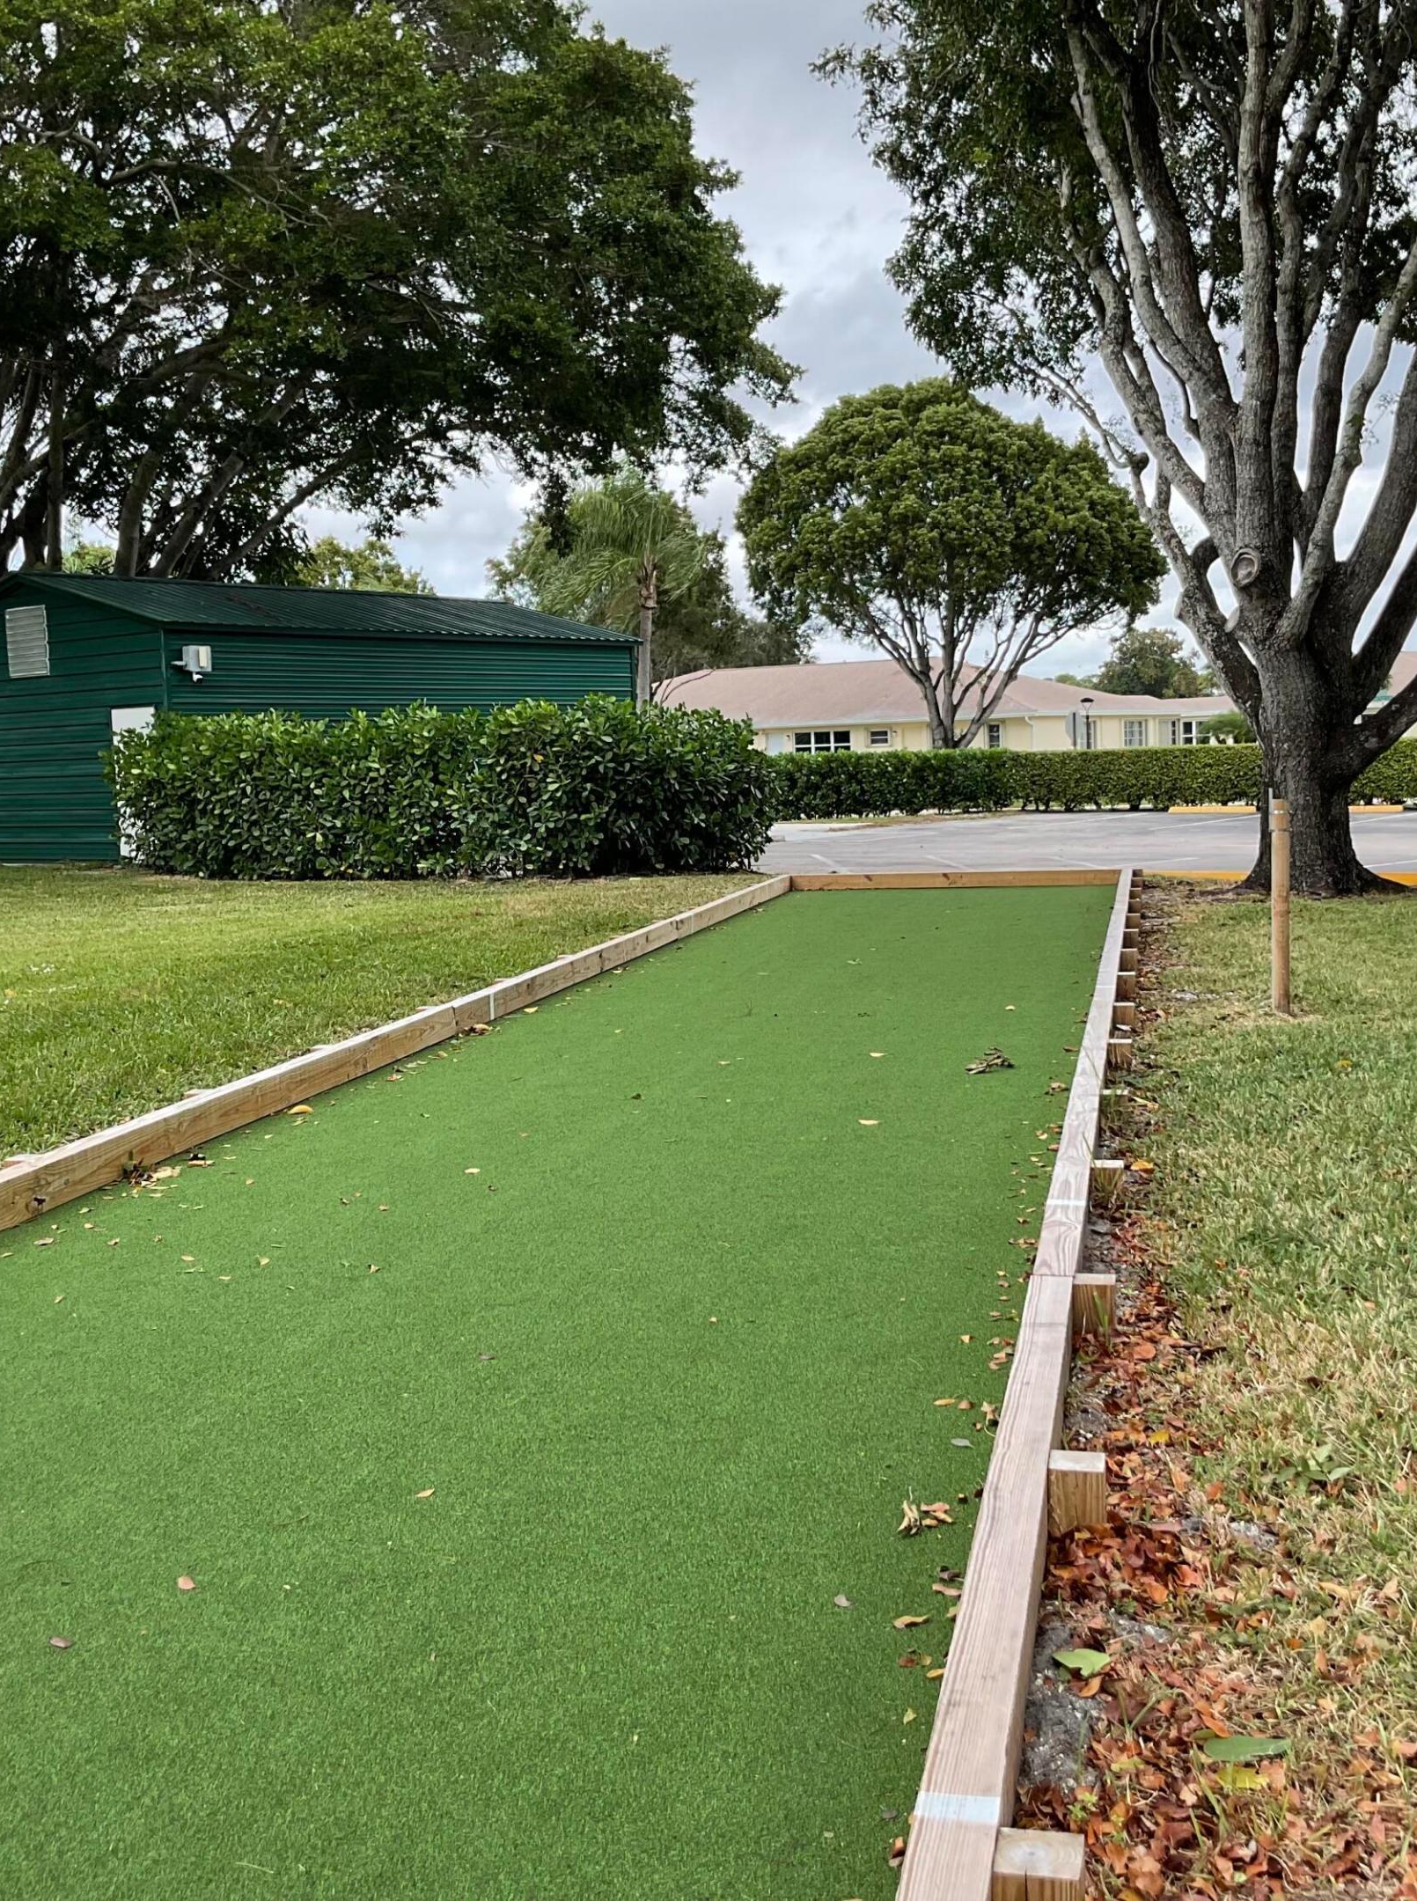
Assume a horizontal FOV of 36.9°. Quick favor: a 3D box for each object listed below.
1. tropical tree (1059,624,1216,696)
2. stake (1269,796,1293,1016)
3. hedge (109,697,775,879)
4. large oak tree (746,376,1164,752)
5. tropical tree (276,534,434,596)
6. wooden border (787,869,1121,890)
[{"bbox_3d":[23.193,-13.485,112.145,7.200,7.800,7.000,-2,5,0],"label":"tropical tree"},{"bbox_3d":[2.597,-0.198,9.620,0.090,0.990,0.090,-2,5,0],"label":"stake"},{"bbox_3d":[-3.033,-1.842,23.998,6.800,1.900,1.700,-1,5,15],"label":"hedge"},{"bbox_3d":[5.917,-8.739,52.063,10.300,10.300,10.000,-2,5,0],"label":"large oak tree"},{"bbox_3d":[-9.450,-7.503,57.233,5.800,7.700,5.500,-2,5,0],"label":"tropical tree"},{"bbox_3d":[2.254,-0.633,19.420,2.970,0.140,0.090,-1,5,12],"label":"wooden border"}]

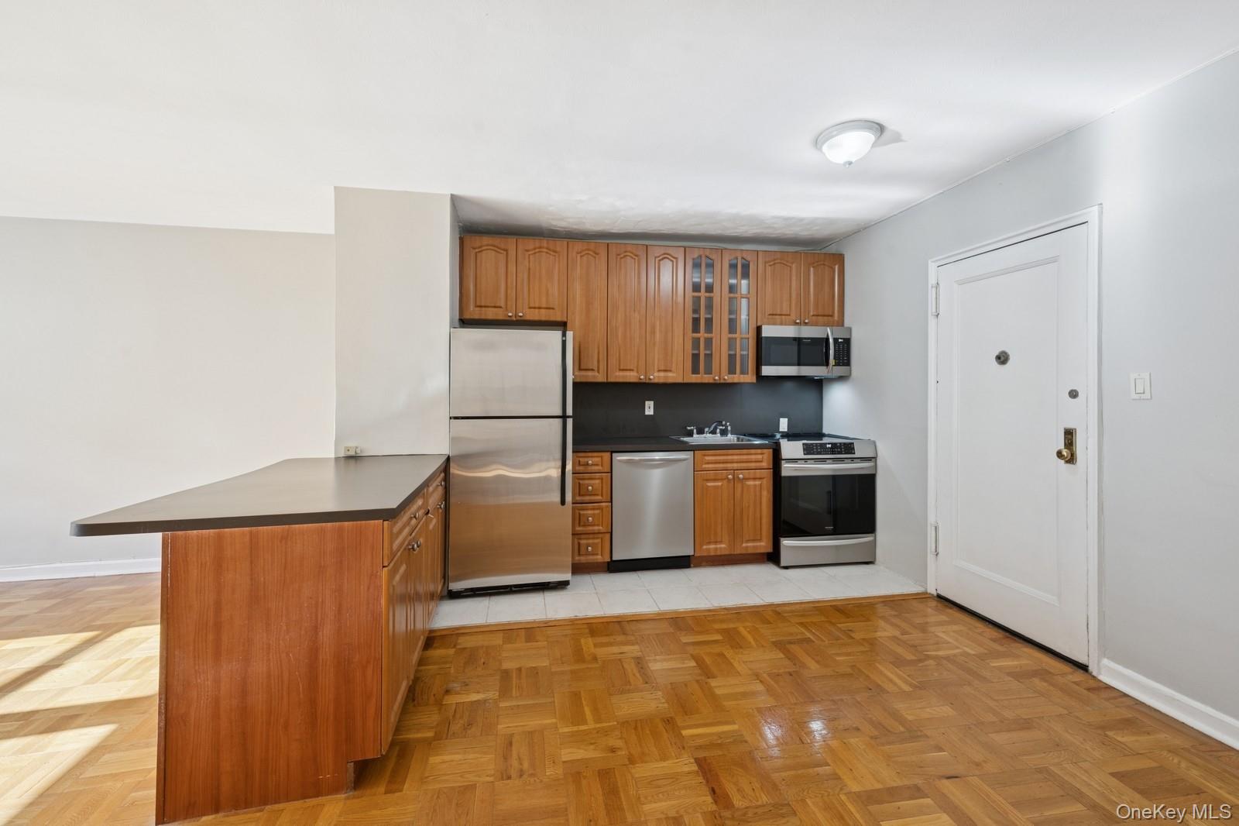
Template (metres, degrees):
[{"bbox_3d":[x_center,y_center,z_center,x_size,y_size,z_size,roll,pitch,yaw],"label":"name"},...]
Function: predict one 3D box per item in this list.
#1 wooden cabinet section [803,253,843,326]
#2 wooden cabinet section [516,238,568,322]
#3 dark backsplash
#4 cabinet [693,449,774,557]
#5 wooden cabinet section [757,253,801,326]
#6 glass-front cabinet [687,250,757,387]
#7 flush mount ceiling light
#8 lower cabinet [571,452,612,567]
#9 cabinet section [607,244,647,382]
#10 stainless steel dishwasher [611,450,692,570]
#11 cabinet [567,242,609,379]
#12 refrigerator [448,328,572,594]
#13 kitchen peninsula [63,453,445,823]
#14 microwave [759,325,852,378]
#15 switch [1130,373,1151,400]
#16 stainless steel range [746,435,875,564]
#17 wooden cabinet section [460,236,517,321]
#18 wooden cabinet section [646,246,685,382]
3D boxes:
[{"bbox_3d":[1.643,-1.008,4.117,0.378,0.593,0.319,0,2,-10],"label":"wooden cabinet section"},{"bbox_3d":[-0.604,-0.991,3.732,0.371,0.593,0.319,0,2,-10],"label":"wooden cabinet section"},{"bbox_3d":[0.701,-0.044,4.083,2.250,0.460,0.020,0,1,-9],"label":"dark backsplash"},{"bbox_3d":[0.789,0.666,3.798,0.600,0.820,0.600,0,1,-9],"label":"cabinet"},{"bbox_3d":[1.267,-1.005,4.053,0.385,0.593,0.319,0,2,-10],"label":"wooden cabinet section"},{"bbox_3d":[0.773,-0.761,3.933,0.600,1.040,0.330,0,1,-9],"label":"glass-front cabinet"},{"bbox_3d":[1.116,-1.271,2.352,0.292,0.142,0.292,0,1,-9],"label":"flush mount ceiling light"},{"bbox_3d":[-0.237,0.669,3.630,0.300,0.820,0.600,0,1,-9],"label":"lower cabinet"},{"bbox_3d":[0.032,-0.767,3.847,0.305,1.050,0.319,0,2,-10],"label":"cabinet section"},{"bbox_3d":[0.197,0.693,3.701,0.600,0.860,0.610,0,1,-9],"label":"stainless steel dishwasher"},{"bbox_3d":[-0.262,-0.758,3.763,0.300,1.040,0.330,0,1,-9],"label":"cabinet"},{"bbox_3d":[-0.737,0.298,3.419,0.750,1.665,0.760,0,1,-9],"label":"refrigerator"},{"bbox_3d":[-1.304,0.722,2.174,0.860,0.900,1.530,0,1,-13],"label":"kitchen peninsula"},{"bbox_3d":[1.457,-0.494,4.006,0.760,0.400,0.410,0,1,-9],"label":"microwave"},{"bbox_3d":[2.173,-0.112,2.007,0.012,0.115,0.071,0,1,-9],"label":"switch"},{"bbox_3d":[1.483,0.663,3.856,0.760,0.915,0.710,0,1,-9],"label":"stainless steel range"},{"bbox_3d":[-0.981,-0.988,3.667,0.394,0.593,0.319,0,2,-10],"label":"wooden cabinet section"},{"bbox_3d":[0.331,-0.769,3.898,0.302,1.050,0.319,0,2,-10],"label":"wooden cabinet section"}]

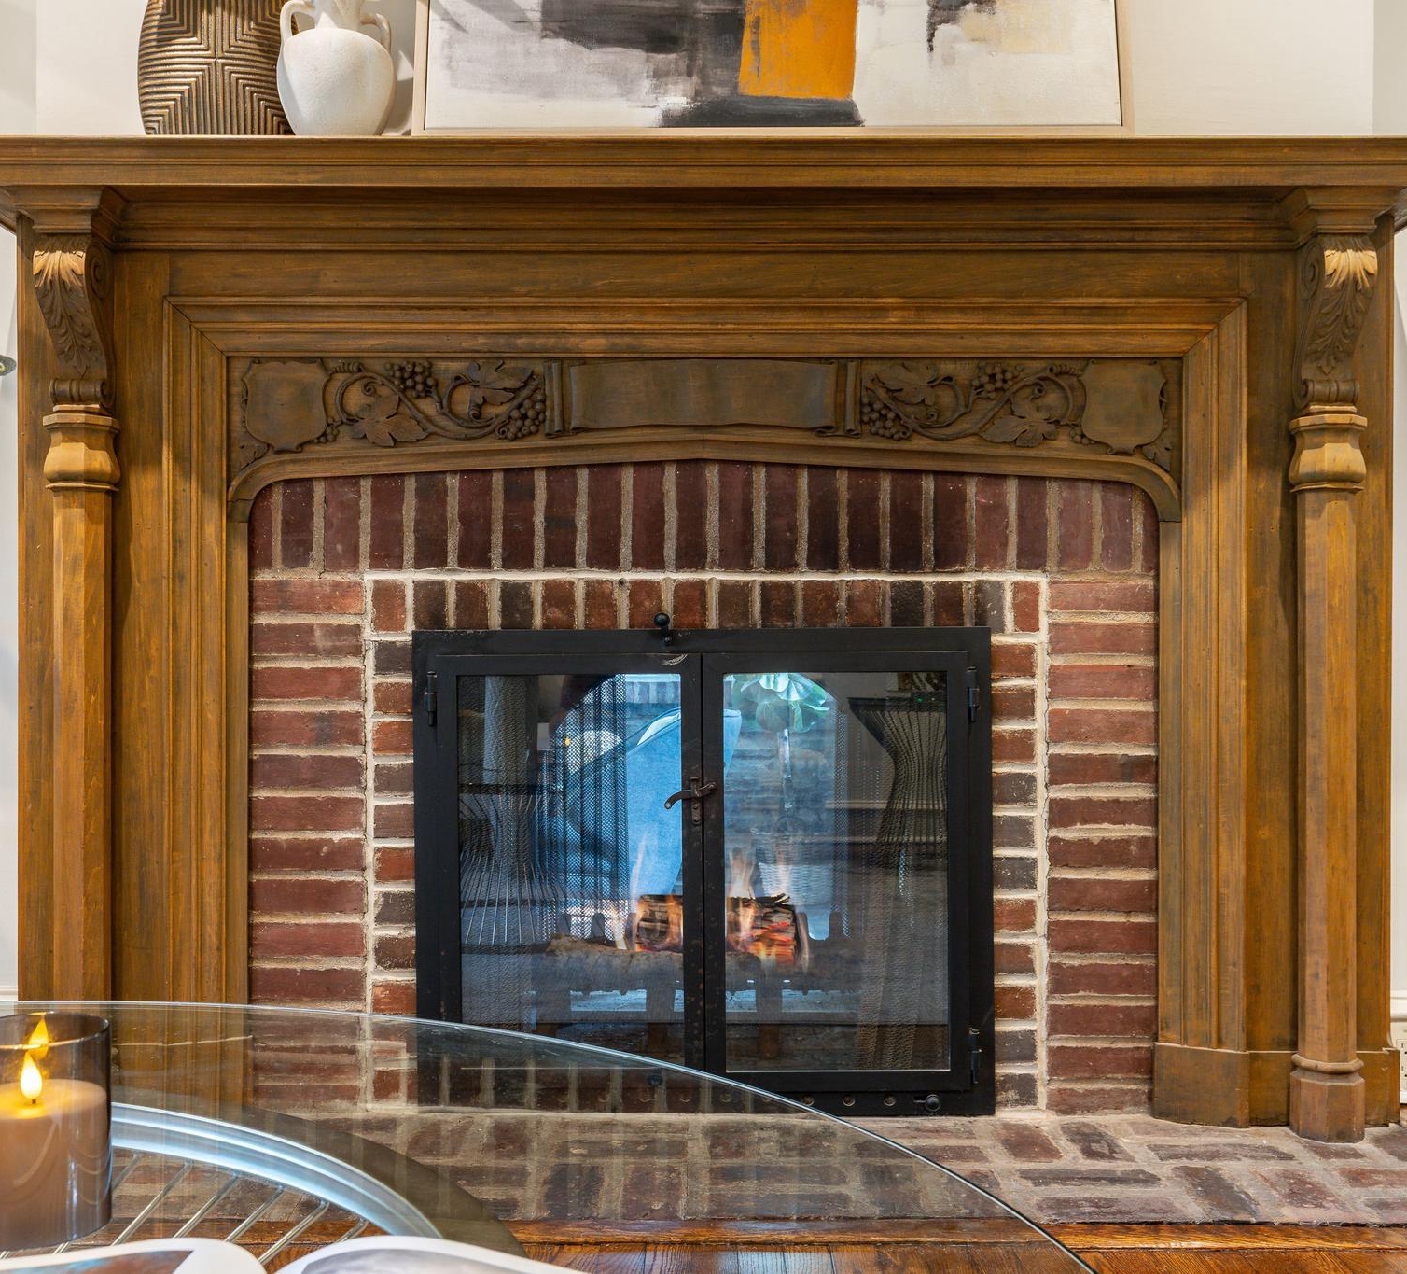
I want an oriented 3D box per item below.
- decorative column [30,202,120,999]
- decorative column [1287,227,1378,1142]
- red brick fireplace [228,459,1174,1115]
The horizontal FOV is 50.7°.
[{"bbox_3d":[-0.965,0.063,2.280,0.122,1.410,0.130,0,0,0],"label":"decorative column"},{"bbox_3d":[0.965,0.077,2.280,0.122,1.385,0.130,0,0,0],"label":"decorative column"},{"bbox_3d":[0.000,0.243,2.430,1.460,1.045,0.120,0,0,0],"label":"red brick fireplace"}]

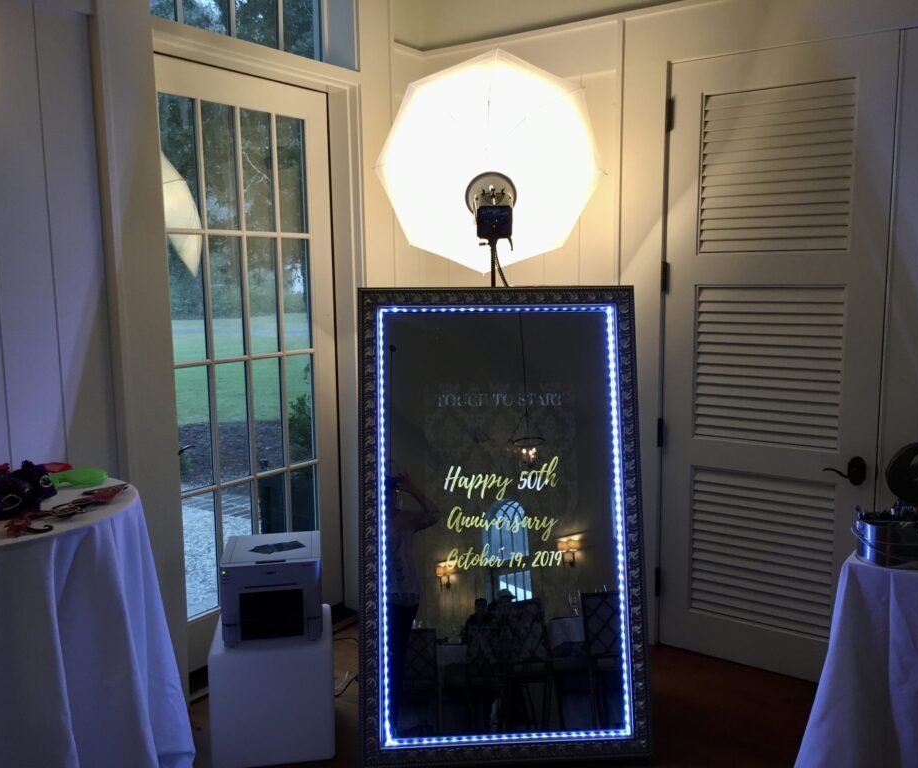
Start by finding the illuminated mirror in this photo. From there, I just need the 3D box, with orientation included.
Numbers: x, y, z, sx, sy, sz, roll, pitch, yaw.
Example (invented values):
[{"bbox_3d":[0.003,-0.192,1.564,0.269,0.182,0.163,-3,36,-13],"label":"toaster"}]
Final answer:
[{"bbox_3d":[0.144,0.456,2.913,0.936,1.567,0.110,-1,-5,-2],"label":"illuminated mirror"}]

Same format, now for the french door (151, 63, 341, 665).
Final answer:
[{"bbox_3d":[-0.900,-0.068,3.648,0.047,2.418,1.056,5,9,35],"label":"french door"}]

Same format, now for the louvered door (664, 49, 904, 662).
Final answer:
[{"bbox_3d":[1.206,-0.042,3.357,0.822,2.425,0.045,5,9,35],"label":"louvered door"}]

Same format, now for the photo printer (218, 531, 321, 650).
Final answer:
[{"bbox_3d":[-0.645,0.708,3.009,0.325,0.280,0.338,-2,8,-9],"label":"photo printer"}]

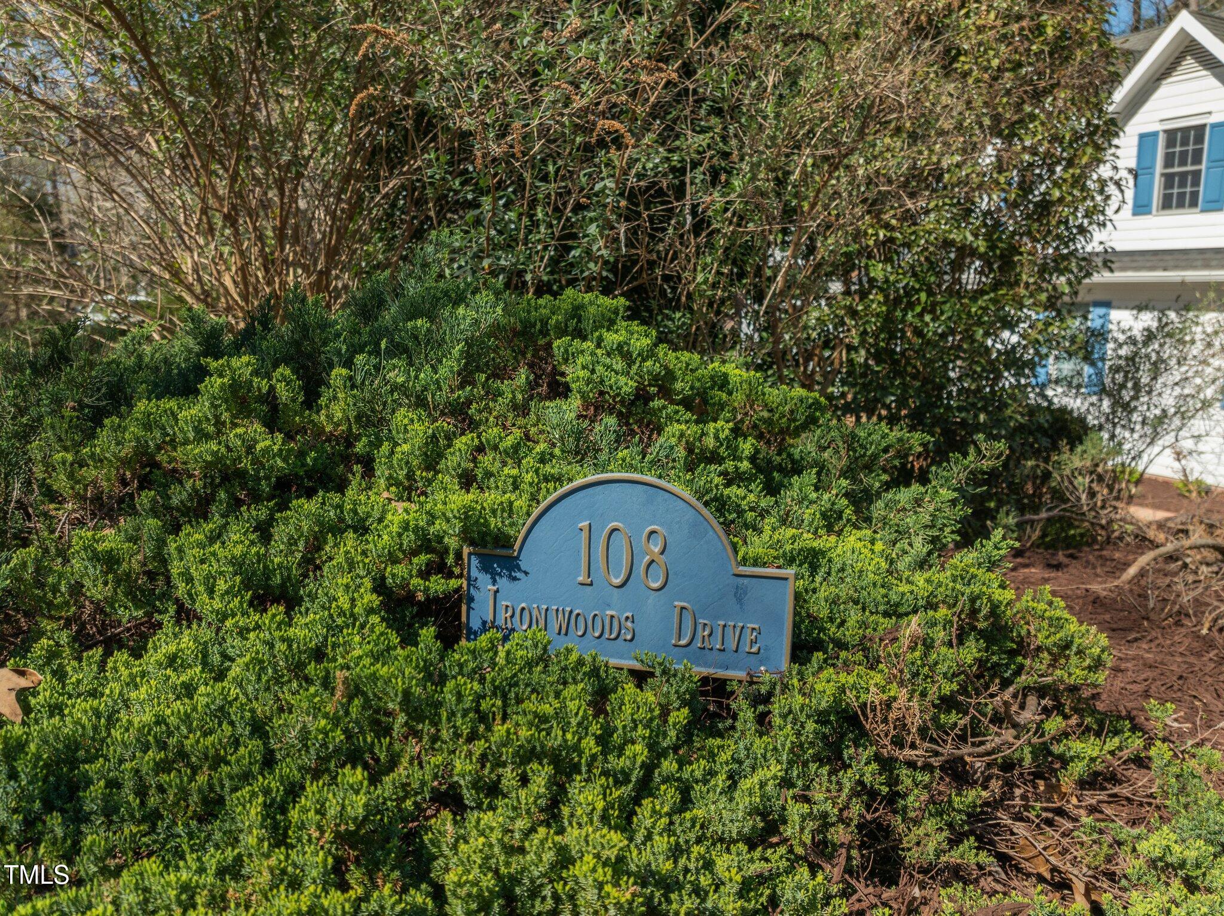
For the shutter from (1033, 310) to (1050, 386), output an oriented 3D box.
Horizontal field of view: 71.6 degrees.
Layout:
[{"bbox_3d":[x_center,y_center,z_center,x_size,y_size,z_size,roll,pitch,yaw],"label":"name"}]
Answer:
[{"bbox_3d":[8.547,-2.268,16.892,0.040,1.710,0.345,-11,16,-29],"label":"shutter"}]

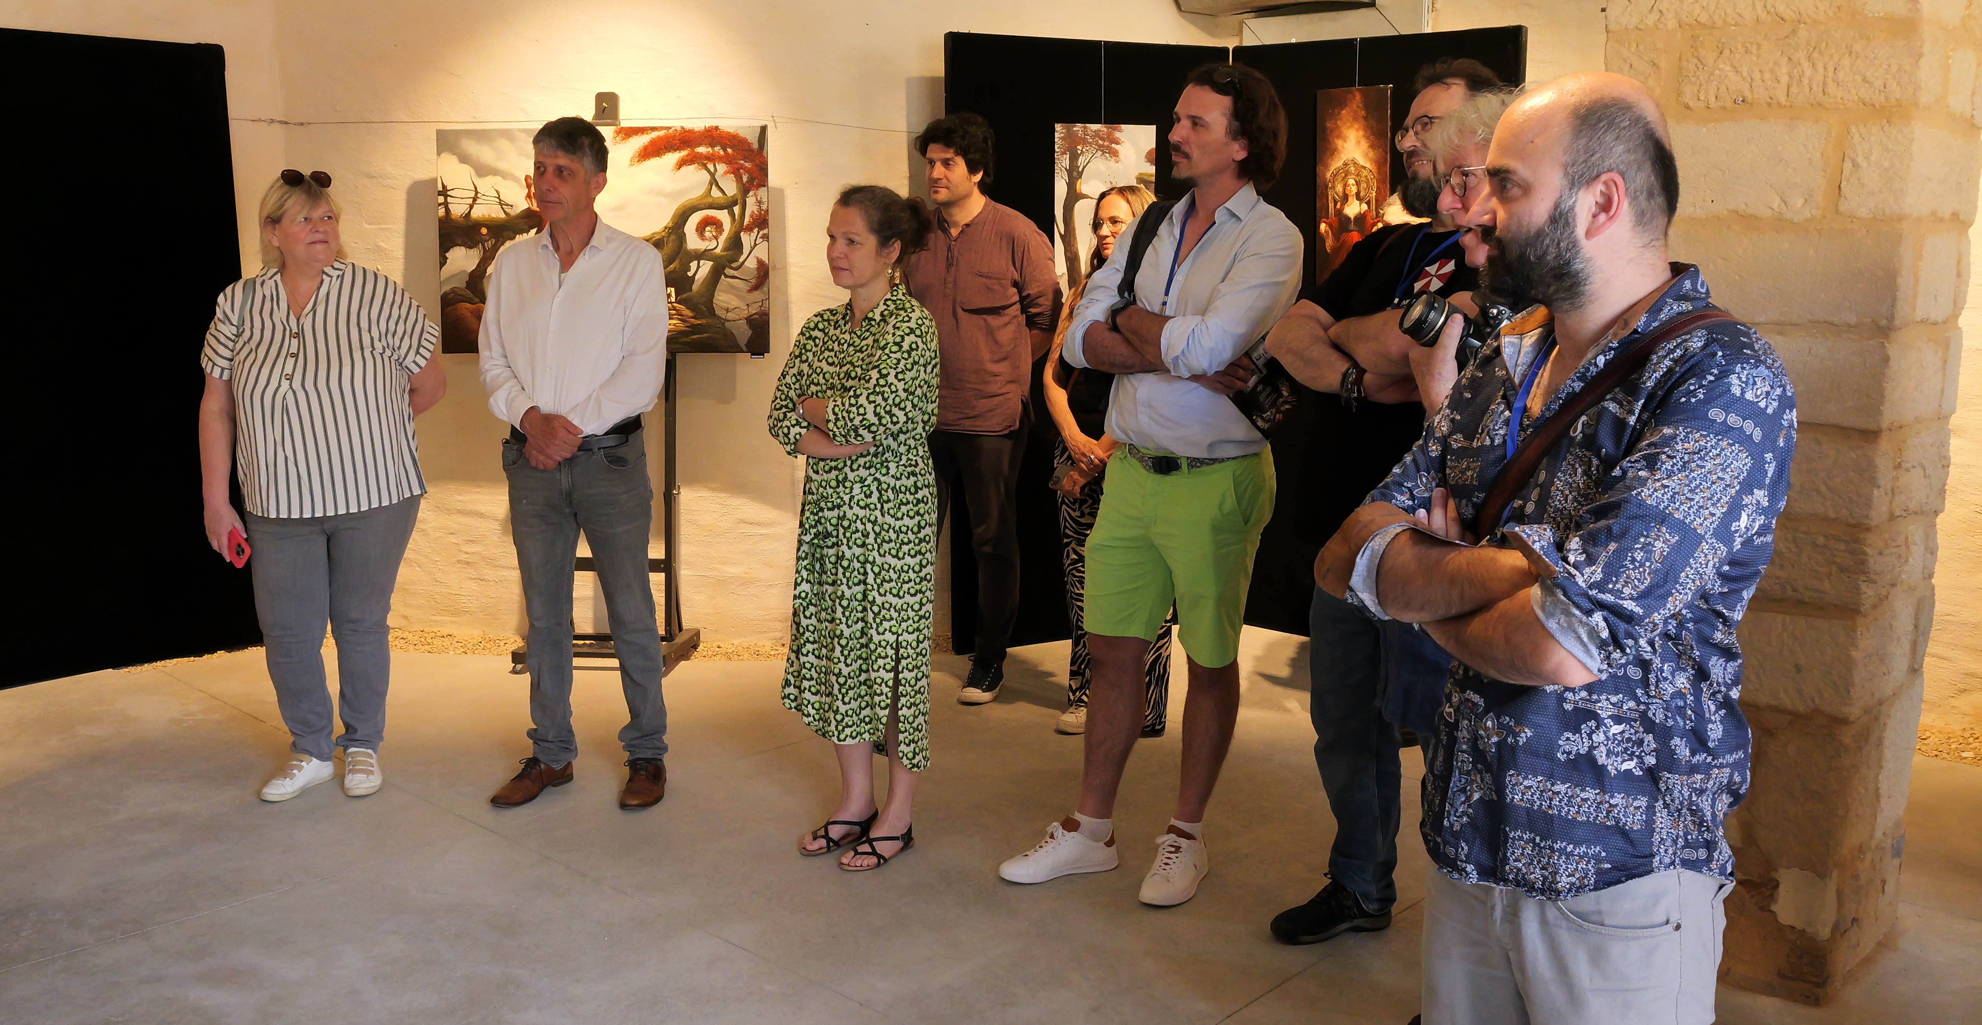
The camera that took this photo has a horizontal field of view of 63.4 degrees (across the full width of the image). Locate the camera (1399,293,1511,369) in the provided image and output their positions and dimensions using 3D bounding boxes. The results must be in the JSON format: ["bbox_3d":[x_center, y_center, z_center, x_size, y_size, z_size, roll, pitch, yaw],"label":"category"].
[{"bbox_3d":[0.660,-0.247,2.258,0.160,0.105,0.135,24,5,-13],"label":"camera"}]

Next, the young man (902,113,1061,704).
[{"bbox_3d":[-0.048,-0.346,5.199,0.540,1.837,0.380,8,13,39],"label":"young man"}]

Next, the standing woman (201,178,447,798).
[{"bbox_3d":[-1.773,-0.063,4.227,0.620,1.635,0.400,1,10,8],"label":"standing woman"}]

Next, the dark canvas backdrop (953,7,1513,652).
[{"bbox_3d":[0.813,-0.584,5.680,1.902,2.130,0.619,1,10,6],"label":"dark canvas backdrop"}]

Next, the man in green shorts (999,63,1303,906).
[{"bbox_3d":[0.367,-0.063,3.605,0.590,1.832,0.500,7,13,36],"label":"man in green shorts"}]

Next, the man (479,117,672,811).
[{"bbox_3d":[-1.091,-0.124,4.194,0.520,1.761,0.380,1,10,10],"label":"man"}]

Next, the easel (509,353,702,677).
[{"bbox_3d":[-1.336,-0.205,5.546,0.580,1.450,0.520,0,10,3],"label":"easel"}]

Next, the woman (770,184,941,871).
[{"bbox_3d":[-0.316,0.036,3.786,0.380,1.582,0.440,-10,14,-42],"label":"woman"}]

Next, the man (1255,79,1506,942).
[{"bbox_3d":[0.793,0.050,3.094,0.500,1.784,0.600,-6,12,-29],"label":"man"}]

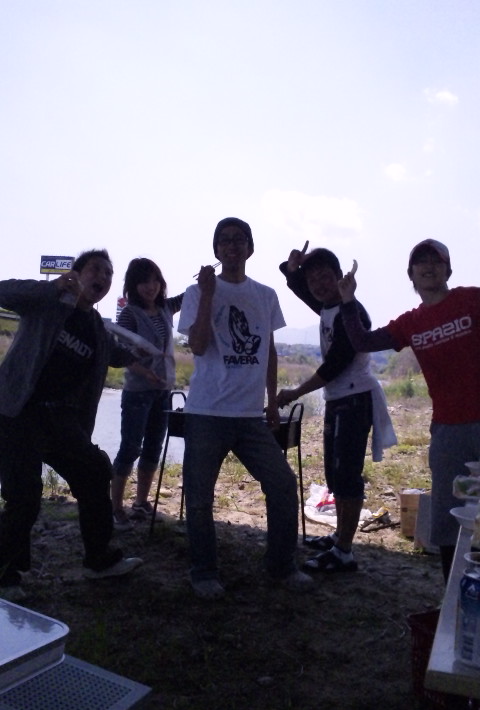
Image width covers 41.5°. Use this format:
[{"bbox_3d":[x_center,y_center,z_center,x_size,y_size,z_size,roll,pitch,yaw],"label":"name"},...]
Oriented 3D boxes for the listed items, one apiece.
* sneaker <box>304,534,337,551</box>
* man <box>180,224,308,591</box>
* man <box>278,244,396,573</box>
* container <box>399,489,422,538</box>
[{"bbox_3d":[0.498,1.039,3.570,0.285,0.108,0.105,3,0,18],"label":"sneaker"},{"bbox_3d":[0.021,0.214,2.950,0.600,1.710,0.440,3,0,-12],"label":"man"},{"bbox_3d":[0.518,0.258,3.400,0.580,1.670,0.500,3,0,-16],"label":"man"},{"bbox_3d":[1.080,0.984,3.980,0.190,0.270,0.200,3,0,14],"label":"container"}]

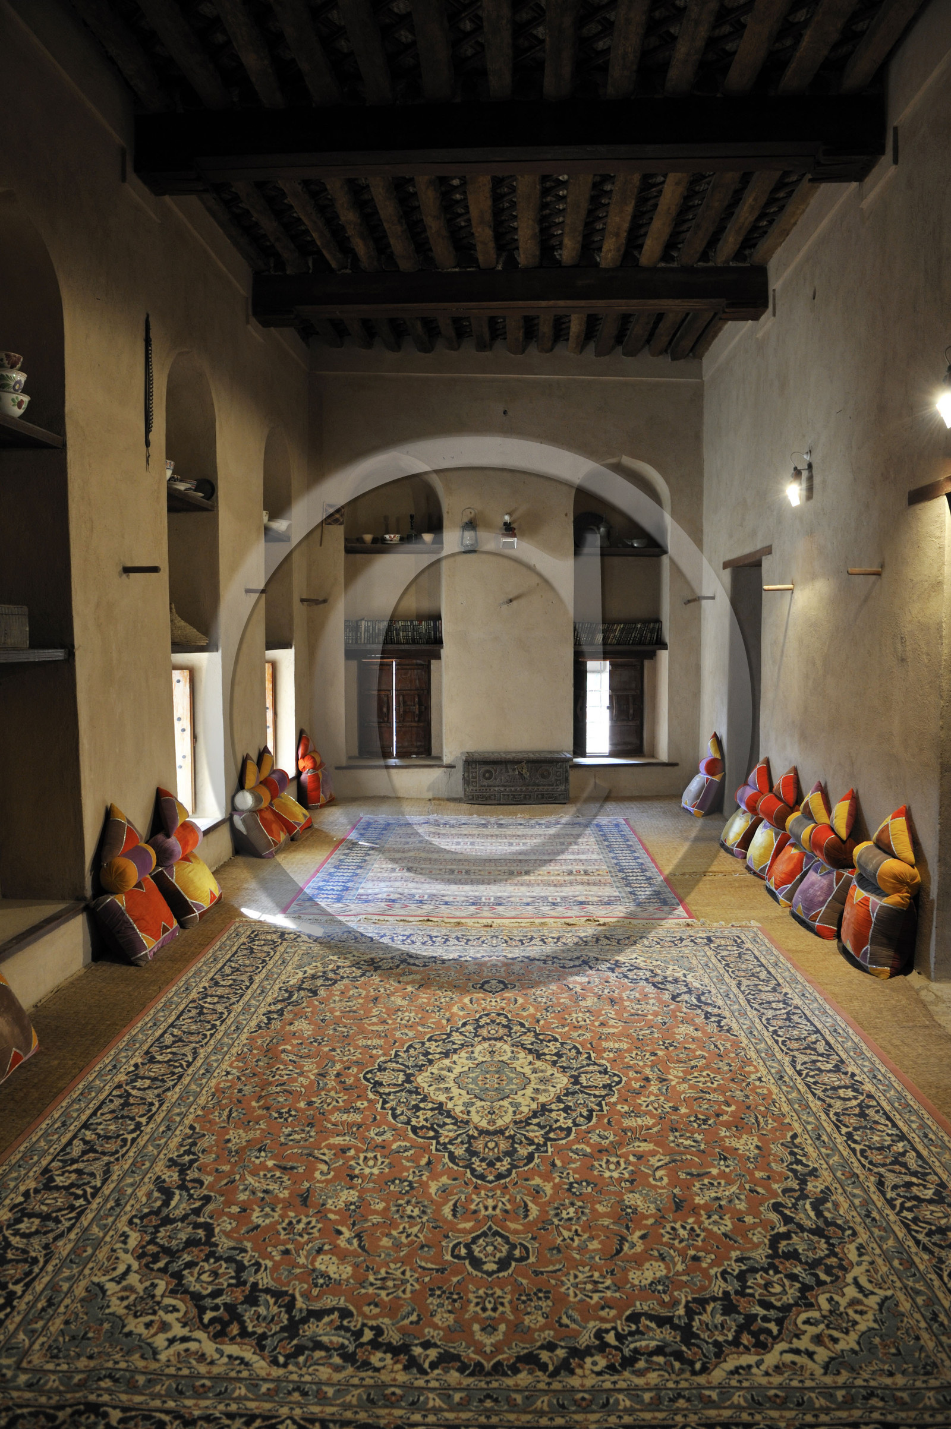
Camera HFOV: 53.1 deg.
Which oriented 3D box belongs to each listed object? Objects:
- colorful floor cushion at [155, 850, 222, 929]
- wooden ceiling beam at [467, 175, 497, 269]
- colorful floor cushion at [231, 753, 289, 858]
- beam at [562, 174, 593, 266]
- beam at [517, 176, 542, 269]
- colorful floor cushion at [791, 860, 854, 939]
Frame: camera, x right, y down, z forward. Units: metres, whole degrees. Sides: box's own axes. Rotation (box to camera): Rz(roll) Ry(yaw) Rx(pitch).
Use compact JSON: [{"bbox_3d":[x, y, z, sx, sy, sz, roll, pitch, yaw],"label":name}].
[{"bbox_3d":[-1.695,0.999,5.506,0.186,0.364,0.519,-33,3,3],"label":"colorful floor cushion"},{"bbox_3d":[0.047,-3.109,5.797,0.132,0.135,1.988,0,4,4],"label":"wooden ceiling beam"},{"bbox_3d":[-1.575,0.640,7.091,0.306,0.742,0.566,0,4,2],"label":"colorful floor cushion"},{"bbox_3d":[0.683,-3.436,6.380,0.150,0.155,1.938,0,4,3],"label":"beam"},{"bbox_3d":[0.327,-3.110,5.788,0.142,0.135,1.988,0,4,4],"label":"beam"},{"bbox_3d":[1.799,0.882,4.766,0.206,0.355,0.440,23,5,-3],"label":"colorful floor cushion"}]

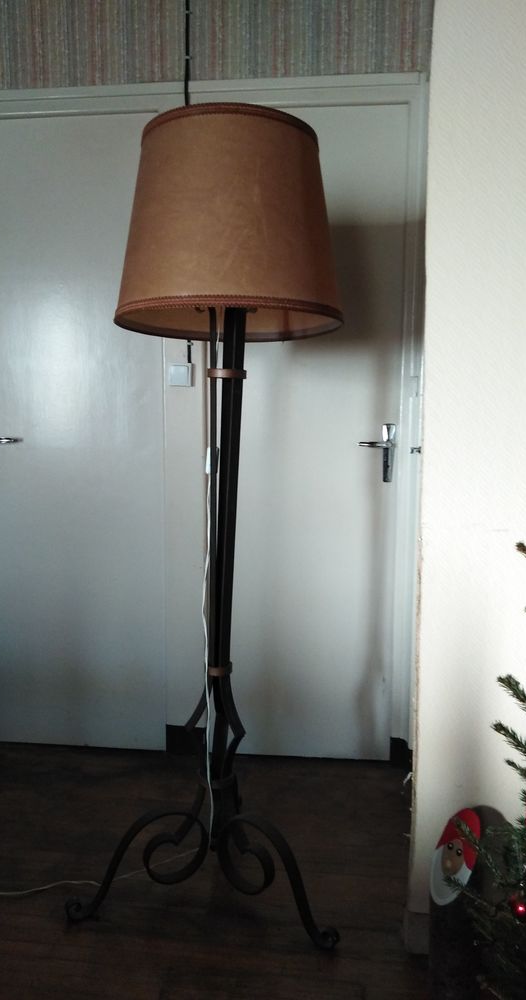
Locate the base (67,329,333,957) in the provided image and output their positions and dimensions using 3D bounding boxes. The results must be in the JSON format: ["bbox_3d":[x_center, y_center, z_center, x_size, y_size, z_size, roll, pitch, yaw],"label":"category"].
[{"bbox_3d":[-0.117,0.236,1.807,0.610,1.400,0.550,1,7,6],"label":"base"}]

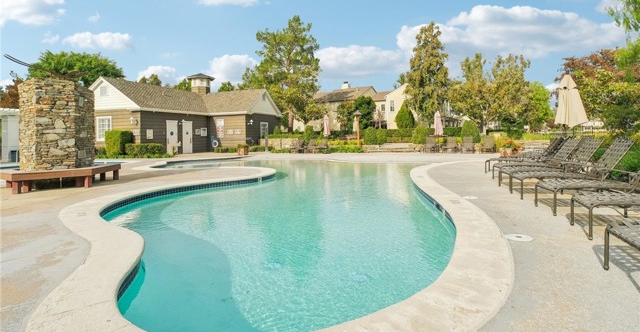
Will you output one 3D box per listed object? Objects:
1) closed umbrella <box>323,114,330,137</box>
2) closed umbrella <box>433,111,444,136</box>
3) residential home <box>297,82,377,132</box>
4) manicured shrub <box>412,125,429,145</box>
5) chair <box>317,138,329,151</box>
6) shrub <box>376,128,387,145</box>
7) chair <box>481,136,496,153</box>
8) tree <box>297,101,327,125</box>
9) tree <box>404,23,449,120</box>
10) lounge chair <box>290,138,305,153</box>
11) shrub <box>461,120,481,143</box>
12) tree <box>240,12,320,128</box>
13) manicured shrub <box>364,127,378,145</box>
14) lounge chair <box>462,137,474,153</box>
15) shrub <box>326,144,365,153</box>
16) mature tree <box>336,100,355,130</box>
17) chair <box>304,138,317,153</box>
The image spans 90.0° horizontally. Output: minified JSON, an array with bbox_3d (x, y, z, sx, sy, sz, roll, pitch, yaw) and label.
[{"bbox_3d":[0.457,-2.234,22.491,0.550,2.620,0.550,0,5,0],"label":"closed umbrella"},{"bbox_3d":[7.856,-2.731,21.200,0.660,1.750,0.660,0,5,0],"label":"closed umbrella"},{"bbox_3d":[2.892,-8.443,50.000,12.500,7.800,8.500,3,6,30],"label":"residential home"},{"bbox_3d":[7.228,-2.208,23.000,1.150,1.450,1.150,0,5,0],"label":"manicured shrub"},{"bbox_3d":[0.101,-1.385,21.600,0.680,1.030,1.500,2,5,25],"label":"chair"},{"bbox_3d":[4.348,-2.034,22.609,0.760,1.200,0.760,0,5,0],"label":"shrub"},{"bbox_3d":[11.117,-1.366,21.100,0.700,1.030,1.500,2,5,28],"label":"chair"},{"bbox_3d":[-0.739,-3.595,27.792,2.600,3.800,2.600,0,5,0],"label":"tree"},{"bbox_3d":[11.323,-9.303,34.000,4.800,12.000,4.800,0,5,0],"label":"tree"},{"bbox_3d":[-1.517,-1.364,21.564,0.660,1.050,1.700,2,5,17],"label":"lounge chair"},{"bbox_3d":[10.765,-2.429,22.875,1.400,1.700,1.400,0,5,0],"label":"shrub"},{"bbox_3d":[-3.644,-8.440,29.500,7.200,10.880,6.830,0,5,0],"label":"tree"},{"bbox_3d":[3.688,-2.112,22.900,1.000,1.310,1.000,0,5,0],"label":"manicured shrub"},{"bbox_3d":[9.811,-1.353,21.100,0.680,1.030,1.500,2,5,24],"label":"lounge chair"},{"bbox_3d":[1.624,-1.140,21.200,2.600,0.600,1.000,0,5,0],"label":"shrub"},{"bbox_3d":[3.008,-5.669,37.000,2.500,4.200,2.500,0,5,0],"label":"mature tree"},{"bbox_3d":[-0.604,-1.307,21.000,0.700,0.930,1.600,2,5,18],"label":"chair"}]

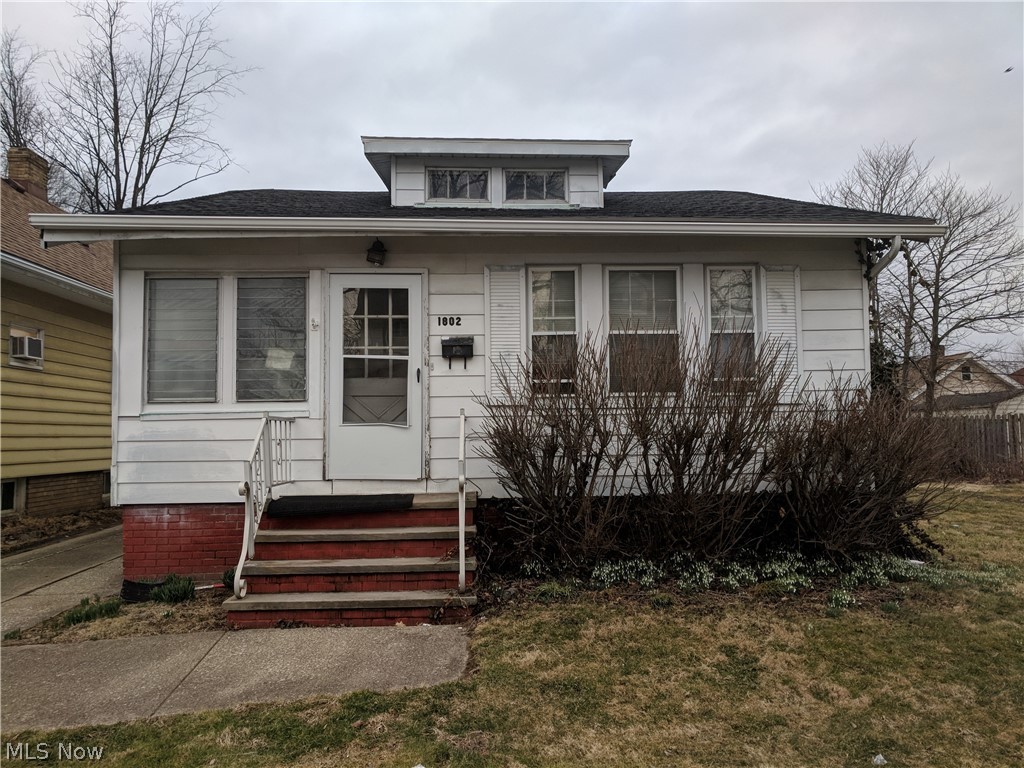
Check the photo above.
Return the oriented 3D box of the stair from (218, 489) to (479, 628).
[{"bbox_3d":[-1.234,1.426,6.538,1.830,0.811,1.805,0,-3,-4],"label":"stair"}]

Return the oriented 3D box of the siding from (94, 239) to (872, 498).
[{"bbox_3d":[-0.072,-0.168,7.604,7.460,2.567,0.170,0,-3,-4],"label":"siding"}]

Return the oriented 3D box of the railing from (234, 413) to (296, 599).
[{"bbox_3d":[-2.107,0.942,6.569,0.170,1.415,1.620,0,-3,-4],"label":"railing"}]

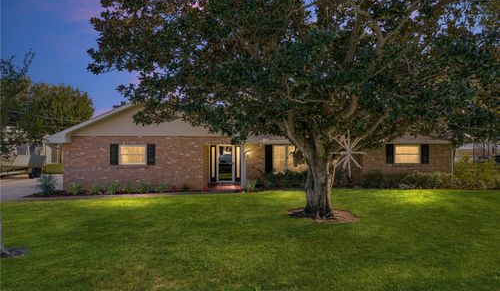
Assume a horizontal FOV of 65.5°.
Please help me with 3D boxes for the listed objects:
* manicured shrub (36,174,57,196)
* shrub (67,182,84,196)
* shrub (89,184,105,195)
[{"bbox_3d":[-8.900,1.706,17.000,0.875,0.962,0.850,0,0,0],"label":"manicured shrub"},{"bbox_3d":[-7.767,1.914,17.300,0.801,0.623,0.700,0,0,0],"label":"shrub"},{"bbox_3d":[-6.871,1.970,17.400,0.716,0.537,0.620,0,0,0],"label":"shrub"}]

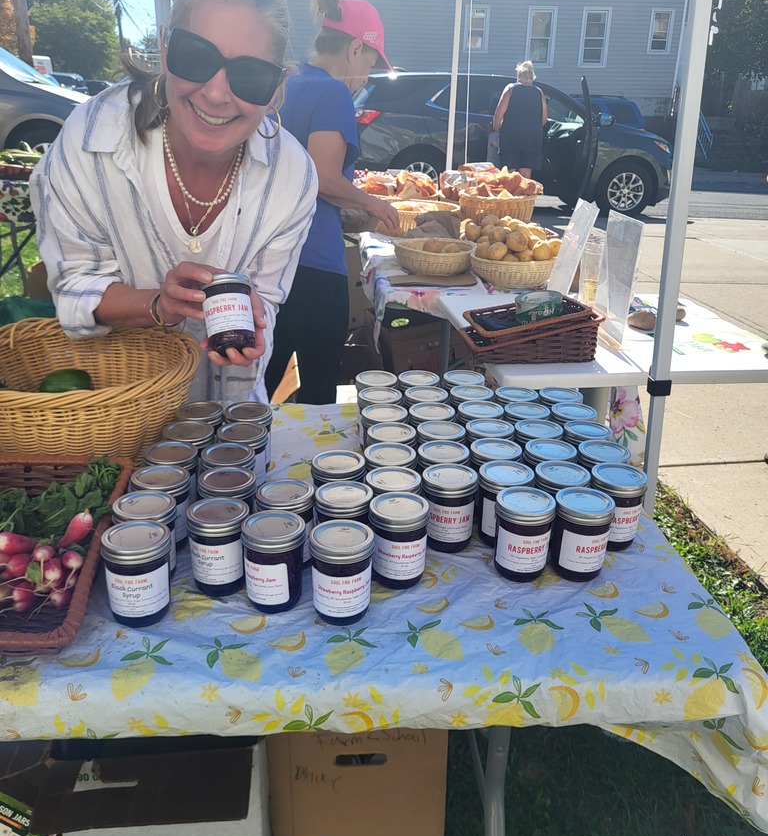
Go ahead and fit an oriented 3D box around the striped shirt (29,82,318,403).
[{"bbox_3d":[-0.323,-0.243,1.363,0.460,0.600,0.380,-2,43,-9],"label":"striped shirt"}]

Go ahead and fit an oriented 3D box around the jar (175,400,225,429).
[{"bbox_3d":[-0.281,0.036,1.190,0.071,0.099,0.071,-6,24,-18],"label":"jar"}]

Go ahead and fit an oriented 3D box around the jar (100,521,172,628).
[{"bbox_3d":[-0.272,0.176,0.861,0.071,0.099,0.071,-3,24,-10],"label":"jar"}]

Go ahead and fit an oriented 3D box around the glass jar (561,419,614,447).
[{"bbox_3d":[0.304,0.065,1.168,0.071,0.099,0.071,6,24,10],"label":"glass jar"}]

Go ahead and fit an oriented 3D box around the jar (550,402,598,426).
[{"bbox_3d":[0.303,0.035,1.244,0.073,0.099,0.073,7,23,14],"label":"jar"}]

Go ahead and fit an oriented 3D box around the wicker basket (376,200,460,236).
[{"bbox_3d":[0.127,-0.853,3.309,0.400,0.115,0.380,2,23,1],"label":"wicker basket"}]

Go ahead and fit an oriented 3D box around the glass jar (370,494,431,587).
[{"bbox_3d":[0.018,0.152,0.941,0.071,0.099,0.071,2,23,-1],"label":"glass jar"}]

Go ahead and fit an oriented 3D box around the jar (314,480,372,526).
[{"bbox_3d":[-0.050,0.140,0.972,0.073,0.098,0.073,2,23,-1],"label":"jar"}]

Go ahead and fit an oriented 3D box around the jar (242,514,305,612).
[{"bbox_3d":[-0.126,0.168,0.890,0.073,0.099,0.073,2,23,-1],"label":"jar"}]

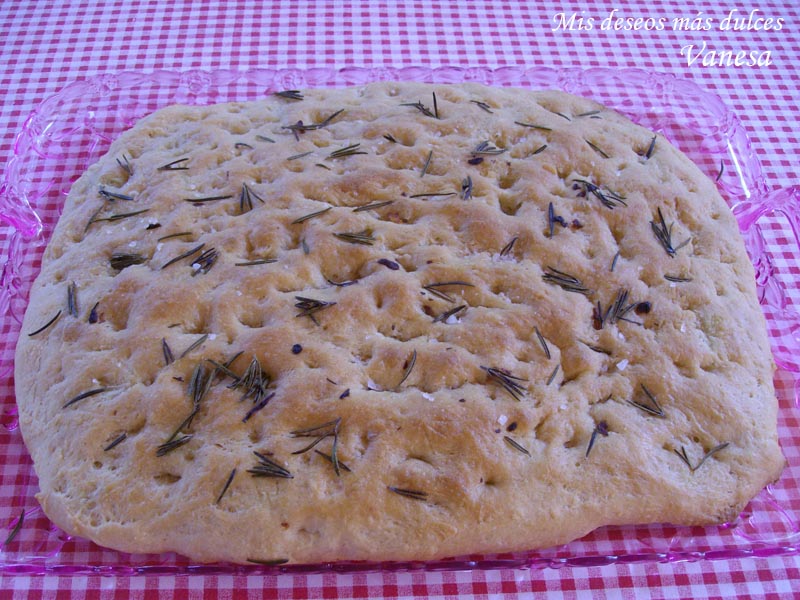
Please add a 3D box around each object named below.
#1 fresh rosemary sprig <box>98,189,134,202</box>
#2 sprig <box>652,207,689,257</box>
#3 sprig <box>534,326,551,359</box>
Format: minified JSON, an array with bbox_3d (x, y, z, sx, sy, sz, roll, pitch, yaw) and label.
[{"bbox_3d":[-0.142,-0.051,0.412,0.021,0.005,0.007,21,56,14],"label":"fresh rosemary sprig"},{"bbox_3d":[0.126,-0.032,0.388,0.014,0.005,0.030,-14,55,-12],"label":"sprig"},{"bbox_3d":[0.066,0.020,0.387,0.003,0.003,0.019,-13,55,-11],"label":"sprig"}]

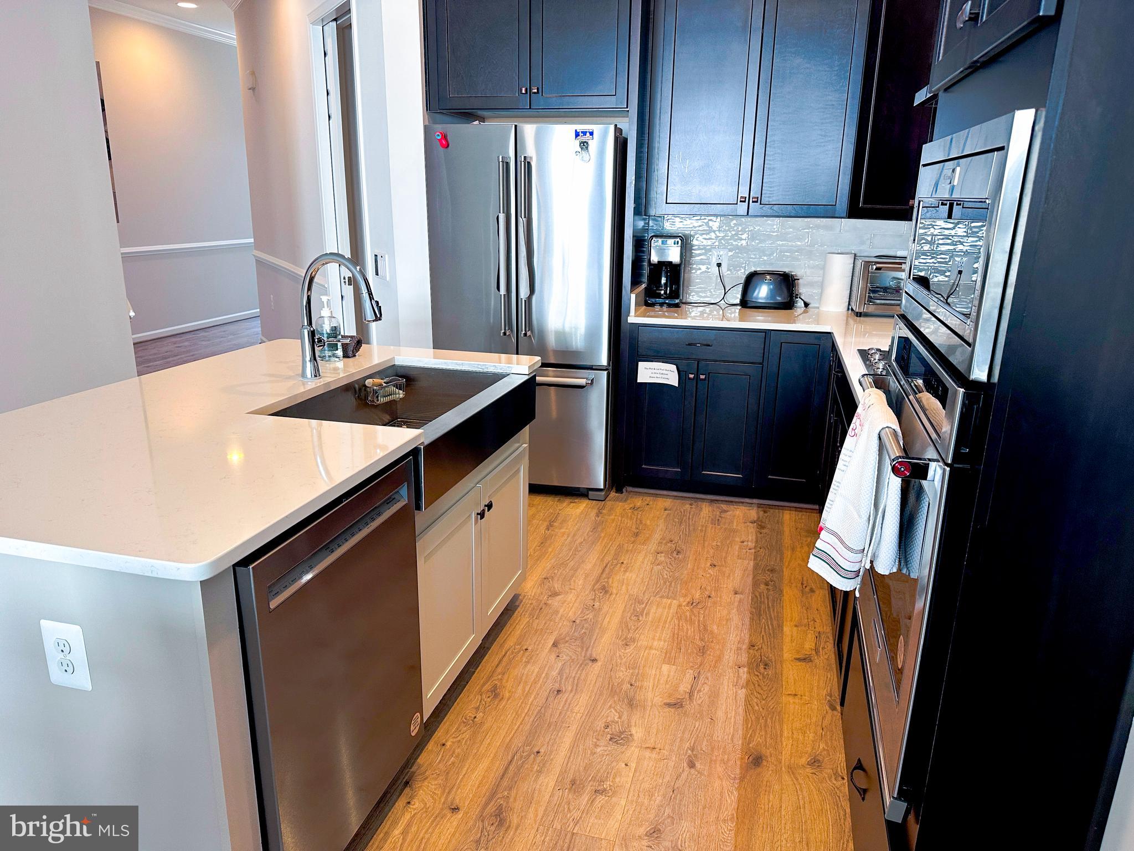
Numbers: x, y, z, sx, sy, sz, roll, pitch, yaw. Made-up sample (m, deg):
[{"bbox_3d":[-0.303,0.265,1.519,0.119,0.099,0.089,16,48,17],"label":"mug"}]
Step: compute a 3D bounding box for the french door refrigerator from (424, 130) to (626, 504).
[{"bbox_3d":[-0.152,-0.592,4.092,0.905,1.775,0.770,4,16,12],"label":"french door refrigerator"}]

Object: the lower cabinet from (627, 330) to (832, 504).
[{"bbox_3d":[0.822,-0.113,4.098,0.955,0.876,0.620,4,16,12],"label":"lower cabinet"}]

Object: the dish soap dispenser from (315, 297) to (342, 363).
[{"bbox_3d":[-0.815,-0.332,2.679,0.085,0.212,0.075,-9,19,-29],"label":"dish soap dispenser"}]

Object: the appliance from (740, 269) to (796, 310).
[{"bbox_3d":[1.064,-0.715,4.128,0.275,0.197,0.170,4,16,12],"label":"appliance"}]

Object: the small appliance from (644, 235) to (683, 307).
[{"bbox_3d":[0.527,-0.819,4.157,0.190,0.363,0.245,4,16,12],"label":"small appliance"}]

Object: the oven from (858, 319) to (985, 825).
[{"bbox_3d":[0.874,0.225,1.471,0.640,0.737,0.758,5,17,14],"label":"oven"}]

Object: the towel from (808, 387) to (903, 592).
[{"bbox_3d":[0.550,0.145,1.481,0.125,0.410,0.340,5,17,14],"label":"towel"}]

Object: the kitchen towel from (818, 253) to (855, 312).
[{"bbox_3d":[1.401,-0.741,4.077,0.140,0.283,0.140,4,16,12],"label":"kitchen towel"}]

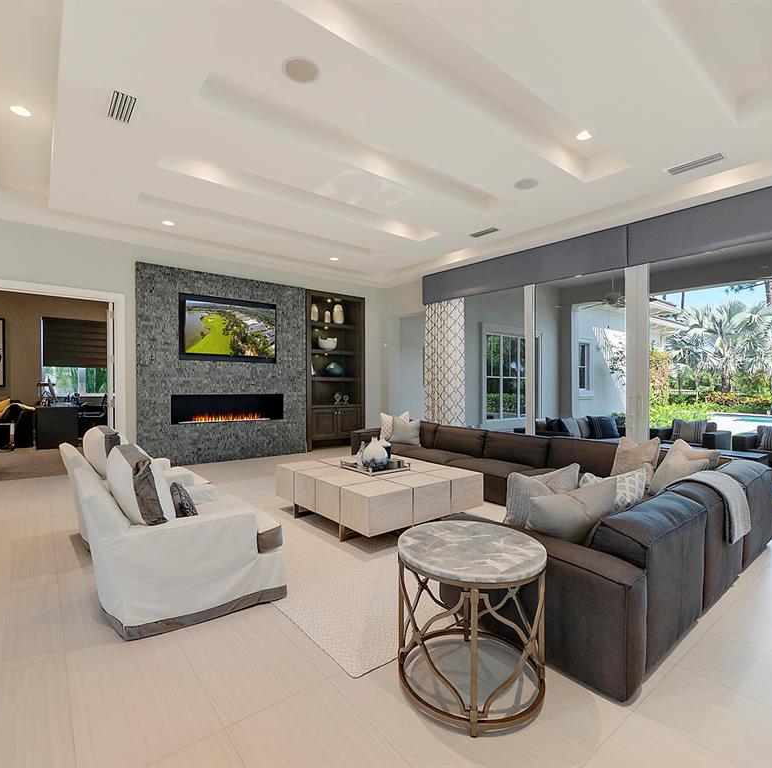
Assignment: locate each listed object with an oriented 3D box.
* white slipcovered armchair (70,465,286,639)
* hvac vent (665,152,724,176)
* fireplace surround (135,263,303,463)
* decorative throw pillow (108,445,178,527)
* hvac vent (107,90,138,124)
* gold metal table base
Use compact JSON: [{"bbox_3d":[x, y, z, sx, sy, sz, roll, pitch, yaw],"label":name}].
[{"bbox_3d":[-1.270,0.901,2.583,1.050,0.840,0.820,0,1,-39],"label":"white slipcovered armchair"},{"bbox_3d":[2.829,-2.003,3.797,0.170,0.030,0.430,0,1,-39],"label":"hvac vent"},{"bbox_3d":[-2.599,-0.246,6.923,2.740,3.050,0.160,0,1,-39],"label":"fireplace surround"},{"bbox_3d":[-1.467,0.631,2.485,0.230,0.520,0.520,-19,12,-37],"label":"decorative throw pillow"},{"bbox_3d":[-1.951,-2.032,3.062,0.155,0.030,0.410,0,1,-39],"label":"hvac vent"},{"bbox_3d":[0.386,1.053,1.899,0.635,0.572,0.635,0,0,0],"label":"gold metal table base"}]

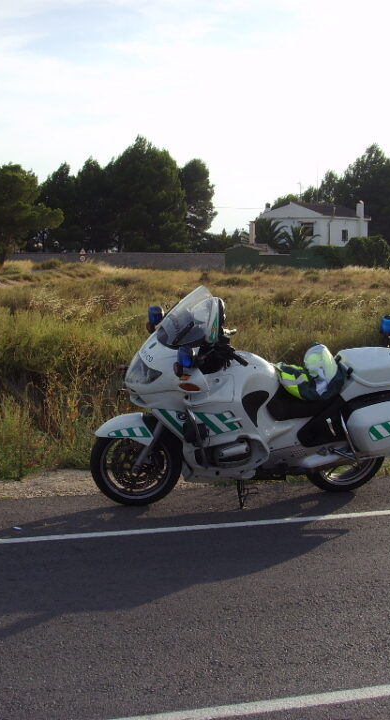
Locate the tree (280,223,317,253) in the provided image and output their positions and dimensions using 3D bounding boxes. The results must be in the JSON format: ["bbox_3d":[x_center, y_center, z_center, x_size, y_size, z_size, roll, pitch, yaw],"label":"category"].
[{"bbox_3d":[9.758,-10.888,100.421,3.500,3.600,3.500,0,5,0],"label":"tree"}]

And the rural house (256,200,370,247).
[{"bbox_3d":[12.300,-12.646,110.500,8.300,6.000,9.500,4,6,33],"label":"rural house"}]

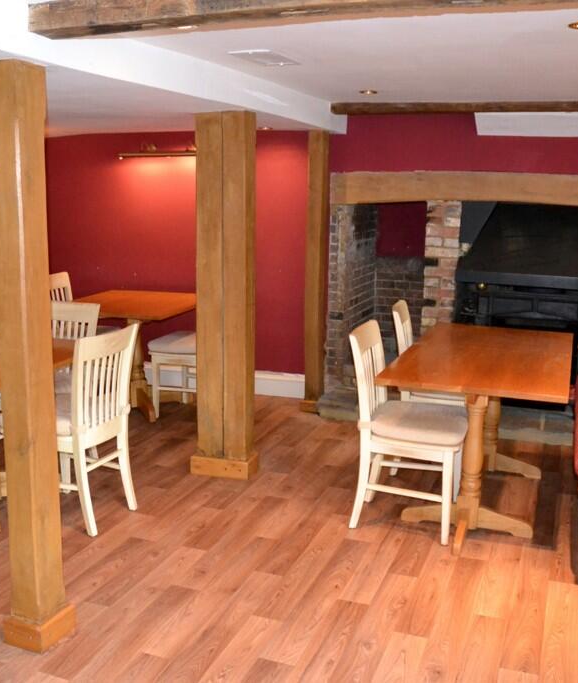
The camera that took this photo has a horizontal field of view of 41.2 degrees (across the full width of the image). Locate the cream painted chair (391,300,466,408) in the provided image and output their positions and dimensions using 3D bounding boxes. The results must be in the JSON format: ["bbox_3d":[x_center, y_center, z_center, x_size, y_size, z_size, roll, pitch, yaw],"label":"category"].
[{"bbox_3d":[0.857,0.269,4.368,0.522,0.935,0.457,4,12,21],"label":"cream painted chair"}]

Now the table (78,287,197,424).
[{"bbox_3d":[-1.062,0.110,5.307,0.898,0.765,0.898,5,12,18],"label":"table"}]

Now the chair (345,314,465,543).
[{"bbox_3d":[0.583,0.406,3.648,0.524,0.935,0.457,4,12,21],"label":"chair"}]

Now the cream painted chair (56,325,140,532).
[{"bbox_3d":[-1.013,0.381,3.613,0.510,0.913,0.459,6,12,22],"label":"cream painted chair"}]

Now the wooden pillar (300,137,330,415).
[{"bbox_3d":[0.202,-0.452,5.304,0.158,1.913,0.158,5,12,18],"label":"wooden pillar"}]

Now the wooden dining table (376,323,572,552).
[{"bbox_3d":[0.995,0.431,3.920,0.780,0.765,1.510,5,12,20],"label":"wooden dining table"}]

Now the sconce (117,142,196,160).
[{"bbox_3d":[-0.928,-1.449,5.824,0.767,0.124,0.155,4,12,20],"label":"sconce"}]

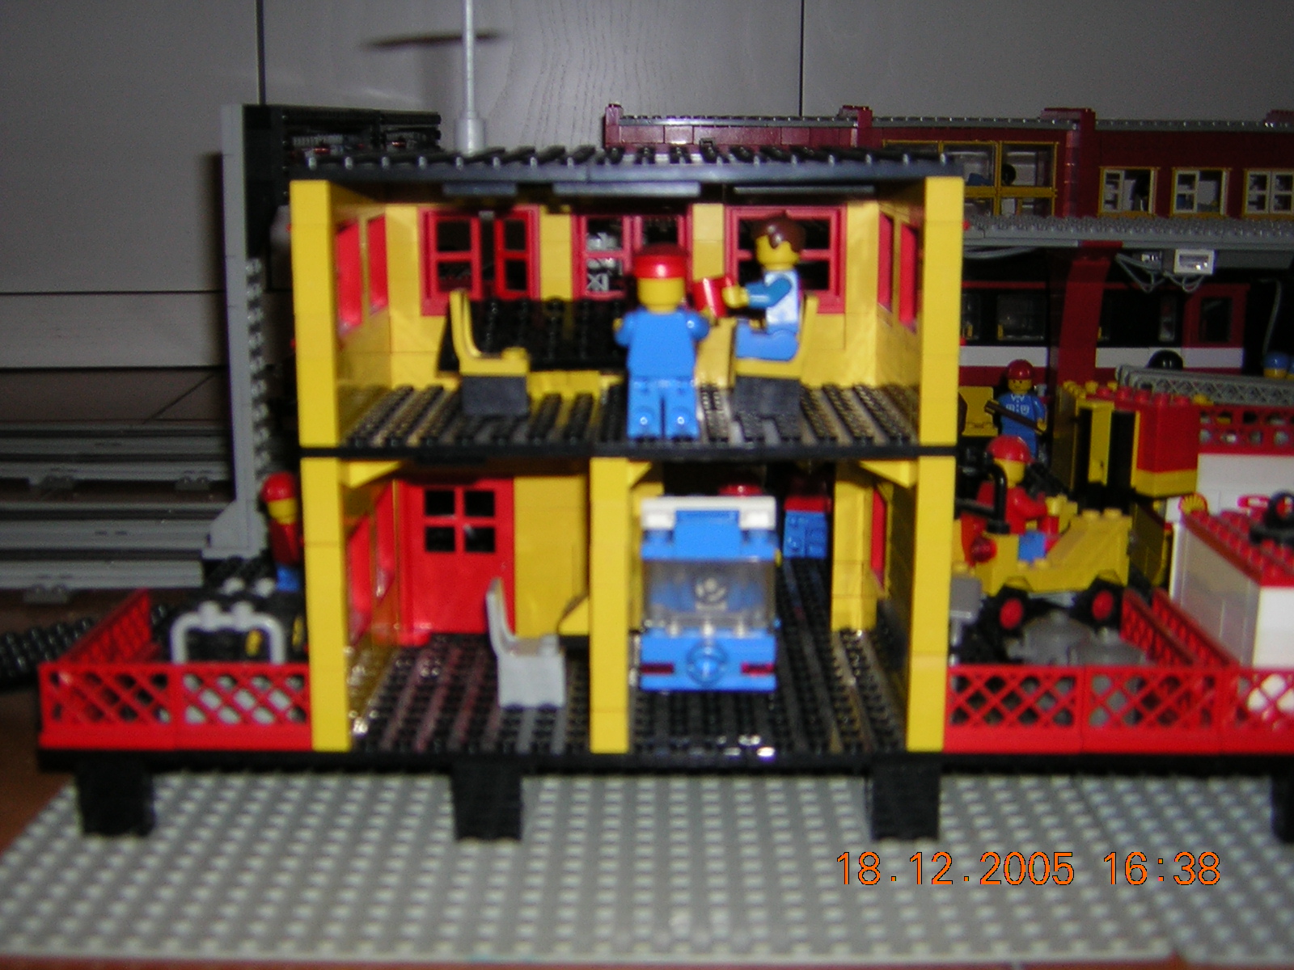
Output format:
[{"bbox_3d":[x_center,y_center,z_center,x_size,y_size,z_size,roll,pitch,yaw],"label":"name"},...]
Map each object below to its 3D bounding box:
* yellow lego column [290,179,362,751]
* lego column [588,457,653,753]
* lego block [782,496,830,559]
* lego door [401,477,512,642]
[{"bbox_3d":[-0.072,-0.003,0.357,0.008,0.129,0.009,0,12,0],"label":"yellow lego column"},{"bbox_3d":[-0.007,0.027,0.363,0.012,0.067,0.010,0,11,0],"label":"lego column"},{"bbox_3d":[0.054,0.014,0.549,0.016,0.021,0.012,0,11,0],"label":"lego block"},{"bbox_3d":[-0.052,0.020,0.437,0.032,0.046,0.007,0,11,0],"label":"lego door"}]

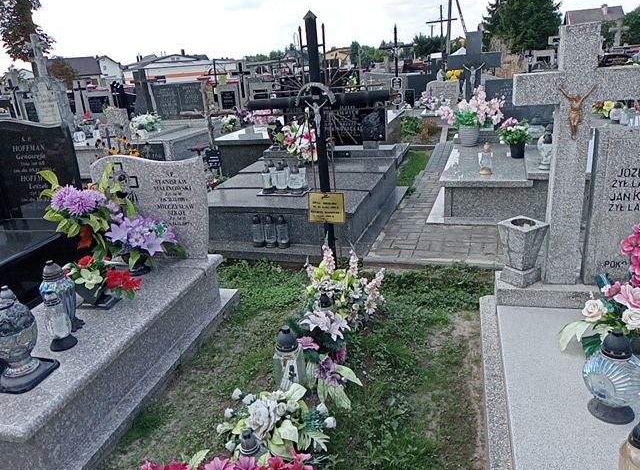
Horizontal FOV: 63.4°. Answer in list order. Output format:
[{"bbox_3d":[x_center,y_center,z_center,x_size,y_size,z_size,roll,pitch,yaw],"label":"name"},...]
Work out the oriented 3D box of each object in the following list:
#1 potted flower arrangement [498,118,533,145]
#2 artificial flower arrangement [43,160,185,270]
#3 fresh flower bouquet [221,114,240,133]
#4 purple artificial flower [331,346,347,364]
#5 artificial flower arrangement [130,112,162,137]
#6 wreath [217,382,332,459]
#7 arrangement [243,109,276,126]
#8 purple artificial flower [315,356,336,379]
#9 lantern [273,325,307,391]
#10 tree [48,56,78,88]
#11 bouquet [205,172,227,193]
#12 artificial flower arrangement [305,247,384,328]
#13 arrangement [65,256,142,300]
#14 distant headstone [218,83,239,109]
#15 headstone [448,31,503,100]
[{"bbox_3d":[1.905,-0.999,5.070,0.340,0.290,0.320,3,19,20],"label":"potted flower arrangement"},{"bbox_3d":[-1.138,-0.102,2.840,0.740,0.520,0.420,-1,18,8],"label":"artificial flower arrangement"},{"bbox_3d":[-1.573,-1.960,9.100,0.340,0.300,0.310,1,19,16],"label":"fresh flower bouquet"},{"bbox_3d":[0.094,0.607,2.630,0.075,0.080,0.060,-14,21,-26],"label":"purple artificial flower"},{"bbox_3d":[-2.882,-1.836,8.600,0.500,0.360,0.420,1,19,16],"label":"artificial flower arrangement"},{"bbox_3d":[-0.176,0.728,2.000,0.460,0.190,0.350,-1,18,8],"label":"wreath"},{"bbox_3d":[-0.971,-1.934,8.450,0.500,0.300,0.350,0,19,12],"label":"arrangement"},{"bbox_3d":[0.024,0.576,2.250,0.100,0.090,0.080,-4,18,0],"label":"purple artificial flower"},{"bbox_3d":[-0.118,0.553,2.221,0.135,0.345,0.135,-5,18,-4],"label":"lantern"},{"bbox_3d":[-15.917,-9.859,32.000,1.750,2.400,1.700,1,19,16],"label":"tree"},{"bbox_3d":[-1.358,-0.669,6.600,0.340,0.270,0.300,1,19,16],"label":"bouquet"},{"bbox_3d":[0.147,0.323,3.250,0.480,0.420,0.380,1,19,16],"label":"artificial flower arrangement"},{"bbox_3d":[-1.050,0.210,2.500,0.340,0.230,0.270,-2,18,6],"label":"arrangement"},{"bbox_3d":[-2.298,-3.453,13.000,0.550,0.750,0.140,0,19,12],"label":"distant headstone"},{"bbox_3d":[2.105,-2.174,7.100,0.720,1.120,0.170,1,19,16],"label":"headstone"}]

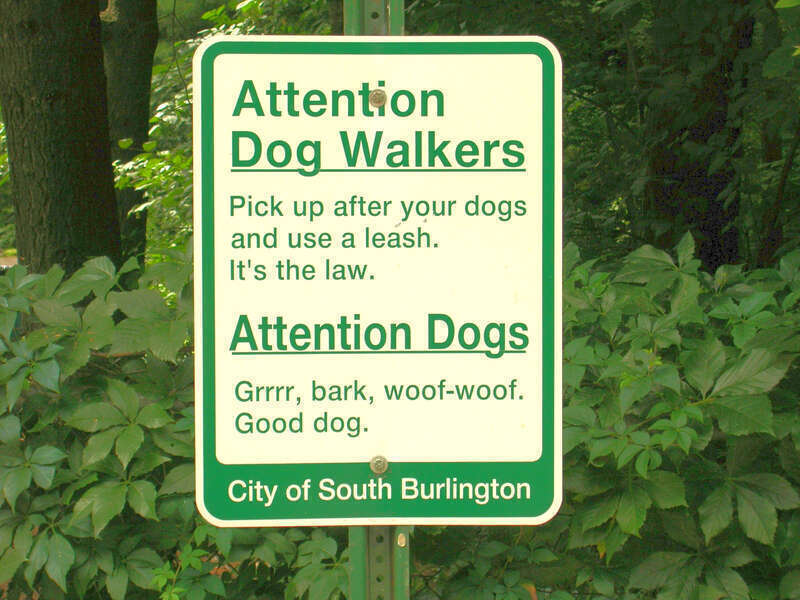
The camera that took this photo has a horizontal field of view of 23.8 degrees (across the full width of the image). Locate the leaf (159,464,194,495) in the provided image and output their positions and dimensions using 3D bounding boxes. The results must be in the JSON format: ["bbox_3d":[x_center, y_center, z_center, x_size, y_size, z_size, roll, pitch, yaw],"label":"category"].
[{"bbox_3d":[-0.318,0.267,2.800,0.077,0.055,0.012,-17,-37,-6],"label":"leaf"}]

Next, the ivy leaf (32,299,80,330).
[{"bbox_3d":[-0.535,0.021,2.950,0.073,0.046,0.035,-1,2,-10],"label":"ivy leaf"}]

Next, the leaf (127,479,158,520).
[{"bbox_3d":[-0.393,0.307,2.900,0.045,0.060,0.025,-1,2,-8],"label":"leaf"}]

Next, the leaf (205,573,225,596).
[{"bbox_3d":[-0.274,0.420,2.800,0.046,0.010,0.036,32,54,13],"label":"leaf"}]

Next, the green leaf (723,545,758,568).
[{"bbox_3d":[0.521,0.393,2.900,0.054,0.036,0.030,0,2,10],"label":"green leaf"}]

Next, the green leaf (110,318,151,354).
[{"bbox_3d":[-0.421,0.057,2.960,0.061,0.055,0.035,-1,2,-8],"label":"green leaf"}]

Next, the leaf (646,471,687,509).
[{"bbox_3d":[0.385,0.276,2.750,0.058,0.077,0.013,-42,-18,-31],"label":"leaf"}]

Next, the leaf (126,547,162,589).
[{"bbox_3d":[-0.382,0.400,2.820,0.066,0.062,0.014,29,-31,7],"label":"leaf"}]

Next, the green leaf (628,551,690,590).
[{"bbox_3d":[0.377,0.394,2.750,0.107,0.054,0.012,-26,-37,-9],"label":"green leaf"}]

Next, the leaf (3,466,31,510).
[{"bbox_3d":[-0.587,0.288,2.900,0.042,0.066,0.025,-1,2,-12],"label":"leaf"}]

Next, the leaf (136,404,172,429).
[{"bbox_3d":[-0.363,0.172,2.800,0.056,0.046,0.010,-2,-40,-13],"label":"leaf"}]

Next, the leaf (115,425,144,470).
[{"bbox_3d":[-0.412,0.223,2.890,0.045,0.066,0.028,-1,2,-8],"label":"leaf"}]

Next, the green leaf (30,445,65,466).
[{"bbox_3d":[-0.525,0.232,2.830,0.054,0.010,0.036,-10,48,-18],"label":"green leaf"}]

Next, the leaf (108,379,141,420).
[{"bbox_3d":[-0.426,0.153,2.920,0.051,0.063,0.030,-1,2,-8],"label":"leaf"}]

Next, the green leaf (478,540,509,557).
[{"bbox_3d":[0.148,0.393,3.000,0.046,0.025,0.025,0,2,3],"label":"green leaf"}]

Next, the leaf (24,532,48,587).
[{"bbox_3d":[-0.534,0.383,2.800,0.027,0.088,0.010,7,-22,19],"label":"leaf"}]

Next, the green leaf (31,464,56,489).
[{"bbox_3d":[-0.532,0.262,2.830,0.036,0.046,0.010,-32,-22,-22],"label":"green leaf"}]

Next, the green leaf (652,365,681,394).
[{"bbox_3d":[0.388,0.114,2.750,0.038,0.010,0.053,-34,67,-34],"label":"green leaf"}]

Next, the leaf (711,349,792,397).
[{"bbox_3d":[0.529,0.109,2.850,0.121,0.071,0.040,0,2,11],"label":"leaf"}]

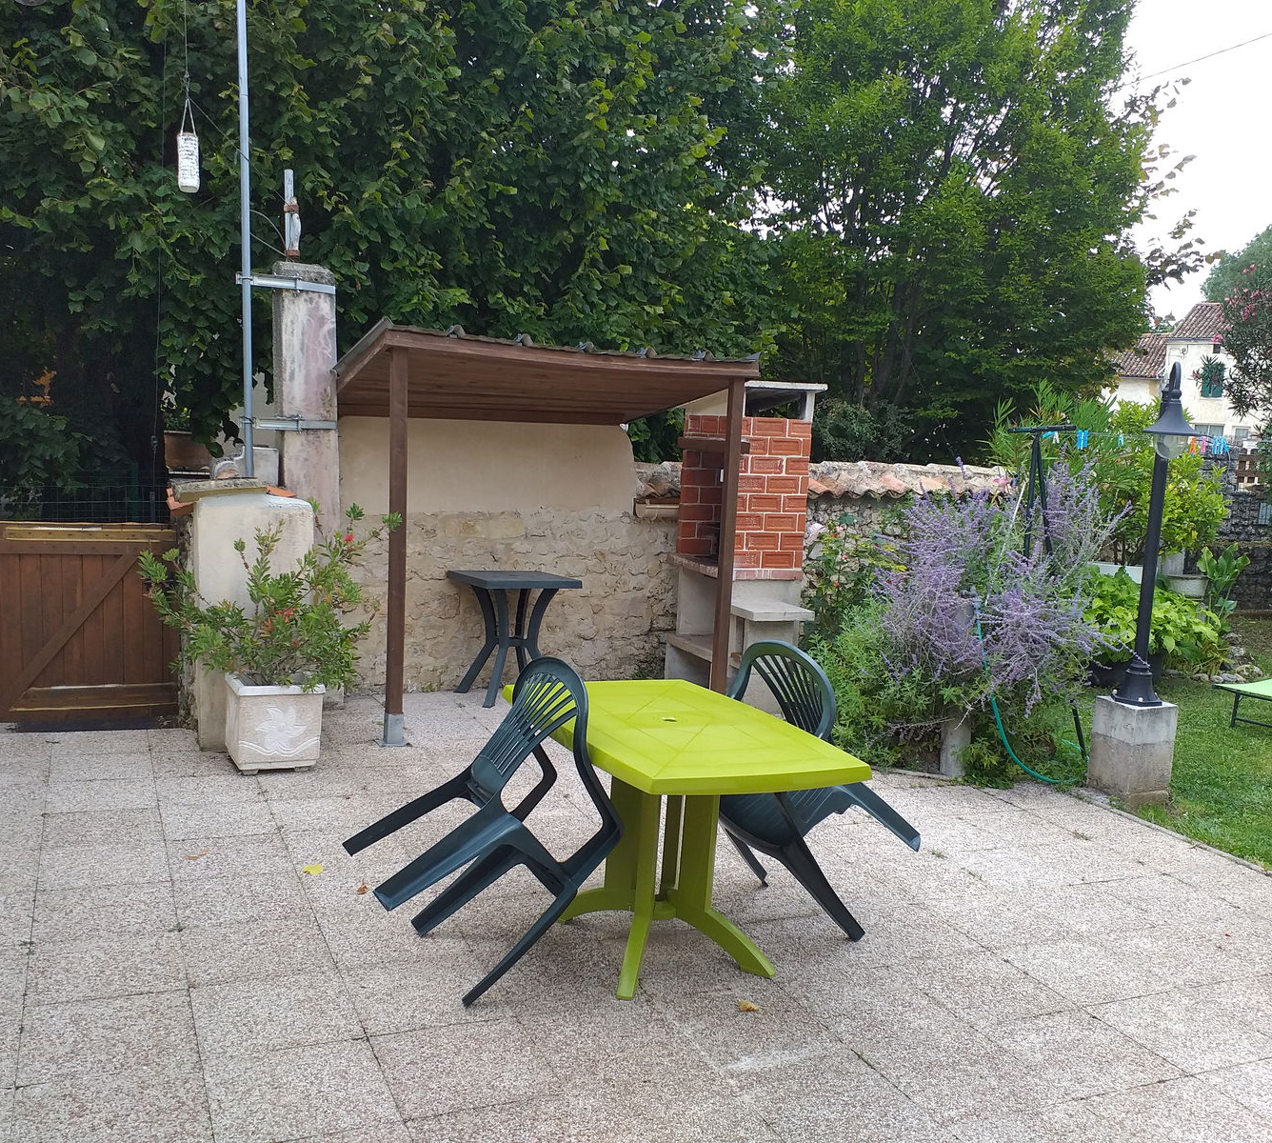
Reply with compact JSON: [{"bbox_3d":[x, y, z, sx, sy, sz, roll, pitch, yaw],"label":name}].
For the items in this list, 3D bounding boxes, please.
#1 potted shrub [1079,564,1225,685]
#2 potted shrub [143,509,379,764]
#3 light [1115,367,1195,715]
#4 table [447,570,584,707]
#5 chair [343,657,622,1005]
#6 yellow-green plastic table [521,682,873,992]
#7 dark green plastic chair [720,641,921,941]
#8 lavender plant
[{"bbox_3d":[3.751,0.397,8.258,0.980,0.828,0.880,7,9,23],"label":"potted shrub"},{"bbox_3d":[-1.705,0.304,5.230,1.030,1.216,0.900,0,9,-25],"label":"potted shrub"},{"bbox_3d":[2.620,-0.176,5.761,0.290,1.725,0.400,2,9,2],"label":"light"},{"bbox_3d":[-0.766,0.398,6.952,0.650,0.725,0.540,0,8,-37],"label":"table"},{"bbox_3d":[-0.406,0.699,3.424,0.840,0.570,0.570,-40,23,-16],"label":"chair"},{"bbox_3d":[0.080,0.835,3.642,0.770,0.725,1.140,2,7,-28],"label":"yellow-green plastic table"},{"bbox_3d":[0.544,0.717,3.920,0.570,0.840,0.570,-47,27,-16],"label":"dark green plastic chair"},{"bbox_3d":[1.915,0.218,6.545,1.580,1.814,1.300,6,8,16],"label":"lavender plant"}]

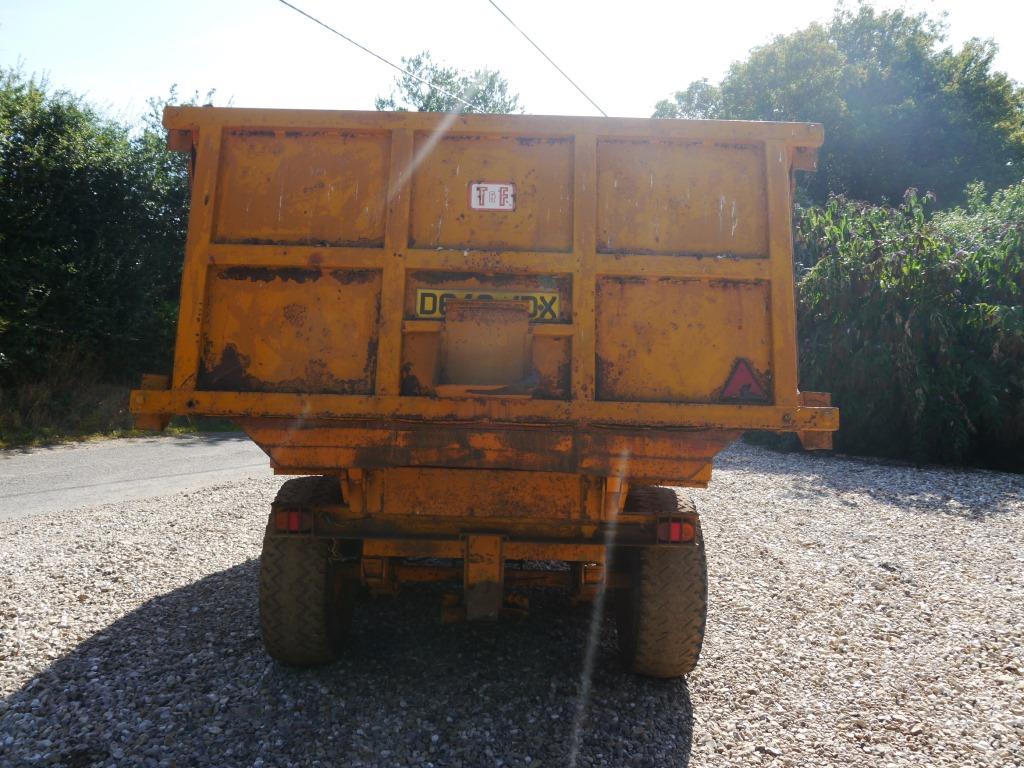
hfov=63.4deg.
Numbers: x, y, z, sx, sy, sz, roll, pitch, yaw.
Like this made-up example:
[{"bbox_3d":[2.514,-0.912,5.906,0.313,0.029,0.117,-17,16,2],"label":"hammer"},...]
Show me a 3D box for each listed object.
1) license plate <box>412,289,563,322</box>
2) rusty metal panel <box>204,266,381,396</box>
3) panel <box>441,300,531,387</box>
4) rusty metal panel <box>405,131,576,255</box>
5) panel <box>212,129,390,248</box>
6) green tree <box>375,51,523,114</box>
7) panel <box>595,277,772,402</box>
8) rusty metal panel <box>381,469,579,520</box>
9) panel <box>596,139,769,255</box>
[{"bbox_3d":[-0.086,-0.287,3.025,0.520,0.111,0.010,2,-10,0],"label":"license plate"},{"bbox_3d":[-0.798,-0.198,2.998,0.636,0.466,0.040,2,-10,0],"label":"rusty metal panel"},{"bbox_3d":[-0.090,-0.143,2.930,0.310,0.300,0.080,2,-2,0],"label":"panel"},{"bbox_3d":[-0.072,-0.717,3.092,0.604,0.463,0.040,2,-10,0],"label":"rusty metal panel"},{"bbox_3d":[-0.782,-0.736,3.095,0.636,0.463,0.040,2,-10,0],"label":"panel"},{"bbox_3d":[-1.500,-3.500,20.000,5.500,9.000,5.500,2,1,0],"label":"green tree"},{"bbox_3d":[0.622,-0.160,2.994,0.631,0.466,0.040,2,-10,0],"label":"panel"},{"bbox_3d":[-0.109,0.405,3.060,0.750,0.175,0.040,2,-7,0],"label":"rusty metal panel"},{"bbox_3d":[0.637,-0.698,3.090,0.631,0.463,0.040,2,-10,0],"label":"panel"}]

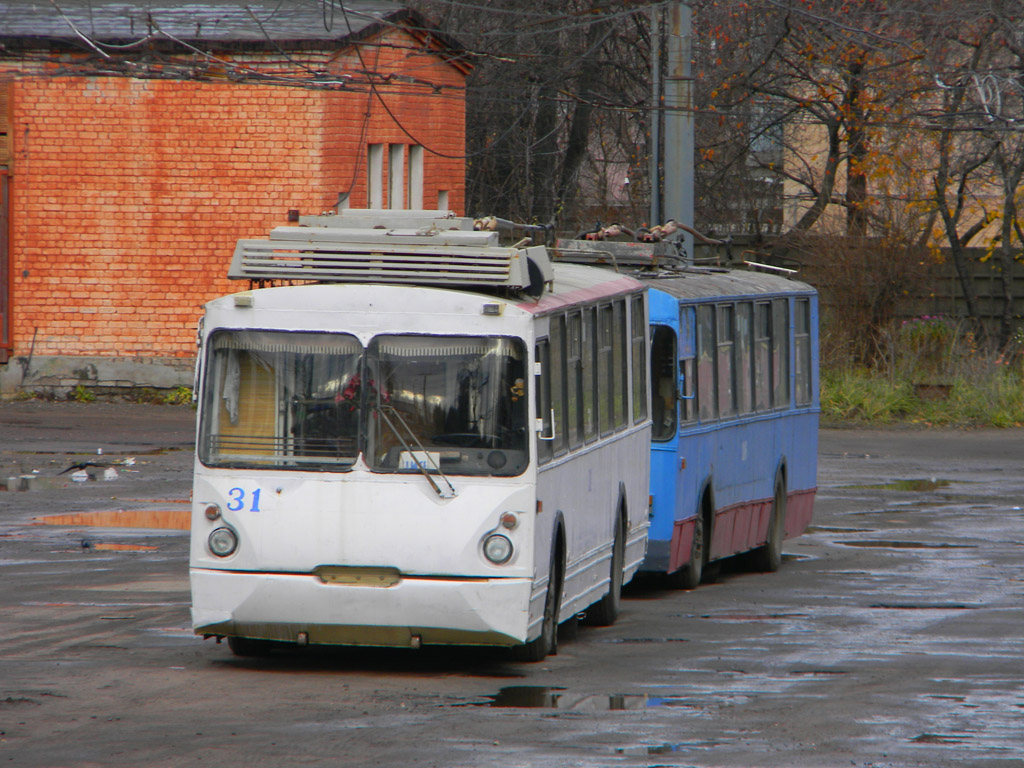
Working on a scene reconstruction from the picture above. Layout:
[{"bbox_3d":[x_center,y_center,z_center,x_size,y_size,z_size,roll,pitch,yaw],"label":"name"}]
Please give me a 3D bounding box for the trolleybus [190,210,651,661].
[{"bbox_3d":[-0.555,0.300,77.420,2.520,3.300,11.750,1,2,5],"label":"trolleybus"}]

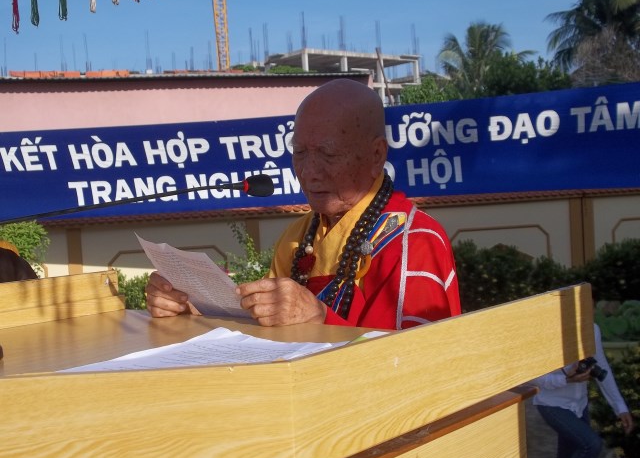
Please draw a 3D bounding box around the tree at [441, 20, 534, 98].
[{"bbox_3d":[9.000,-4.600,45.000,5.200,12.300,5.200,-3,0,11],"label":"tree"}]

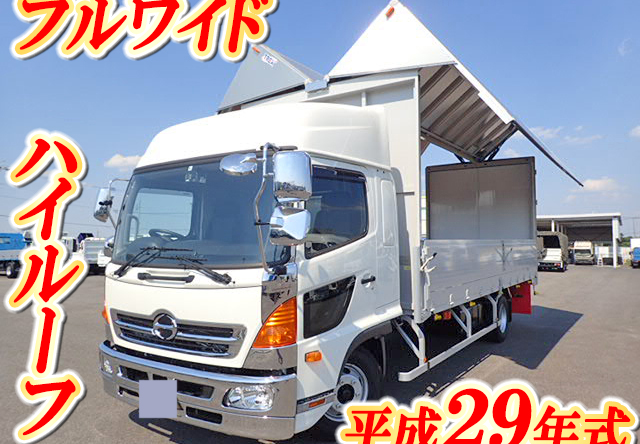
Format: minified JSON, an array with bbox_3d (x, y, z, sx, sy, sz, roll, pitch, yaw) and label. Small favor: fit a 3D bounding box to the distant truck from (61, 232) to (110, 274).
[{"bbox_3d":[-13.665,1.982,27.200,5.000,2.250,1.900,0,-3,-3],"label":"distant truck"}]

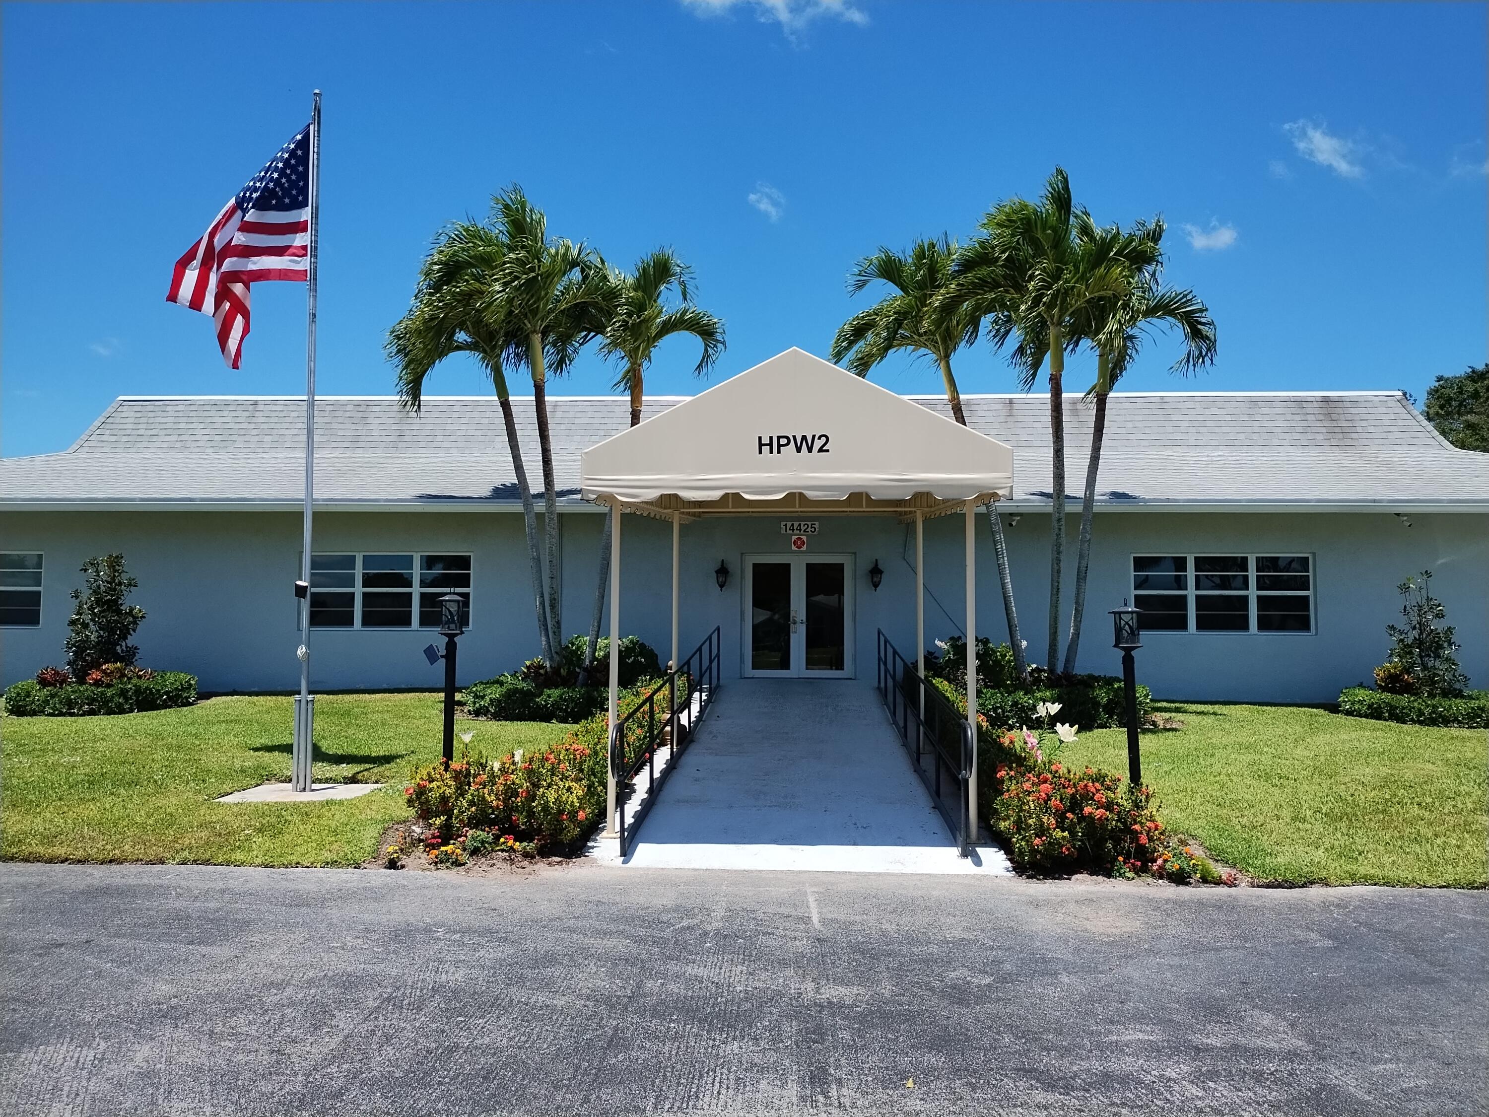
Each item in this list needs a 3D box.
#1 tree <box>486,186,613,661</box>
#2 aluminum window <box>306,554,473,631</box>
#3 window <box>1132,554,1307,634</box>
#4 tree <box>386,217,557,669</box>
[{"bbox_3d":[-3.006,-1.769,16.496,1.925,8.067,2.100,0,-4,2],"label":"tree"},{"bbox_3d":[-6.034,0.563,18.154,2.911,1.286,0.120,0,-4,2],"label":"aluminum window"},{"bbox_3d":[7.694,0.577,17.310,2.867,1.301,0.120,0,-3,3],"label":"window"},{"bbox_3d":[-4.059,-1.677,15.997,2.500,6.944,2.400,0,-3,1],"label":"tree"}]

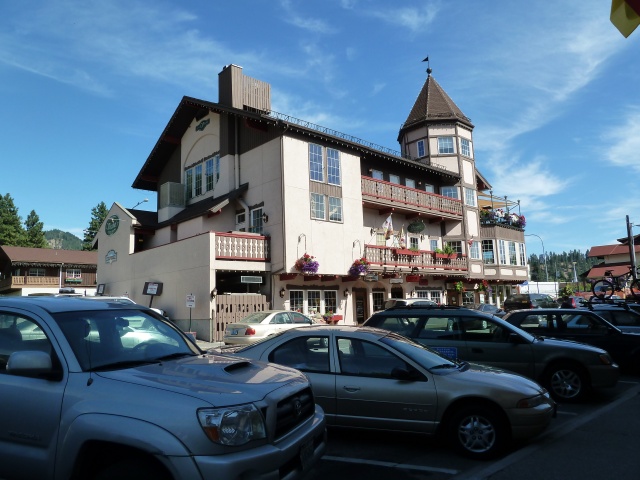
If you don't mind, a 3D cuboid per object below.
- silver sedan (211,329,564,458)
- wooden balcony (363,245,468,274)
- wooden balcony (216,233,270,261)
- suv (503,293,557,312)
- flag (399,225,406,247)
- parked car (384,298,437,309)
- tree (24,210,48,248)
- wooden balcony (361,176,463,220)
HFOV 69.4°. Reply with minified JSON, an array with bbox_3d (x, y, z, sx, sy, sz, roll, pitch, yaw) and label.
[{"bbox_3d":[0.610,1.885,6.330,4.730,1.390,1.820,-3,-7,15],"label":"silver sedan"},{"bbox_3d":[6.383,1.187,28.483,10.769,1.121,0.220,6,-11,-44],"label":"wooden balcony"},{"bbox_3d":[-3.667,0.387,21.877,3.078,1.200,0.500,6,-11,-43],"label":"wooden balcony"},{"bbox_3d":[14.172,4.552,30.552,4.800,1.810,1.900,6,-11,-43],"label":"suv"},{"bbox_3d":[4.717,-0.171,26.267,0.200,1.300,0.460,6,-11,-44],"label":"flag"},{"bbox_3d":[5.272,3.916,23.644,4.600,1.740,1.820,6,-11,-43],"label":"parked car"},{"bbox_3d":[-48.220,4.663,78.379,5.600,19.594,5.600,-2,-8,0],"label":"tree"},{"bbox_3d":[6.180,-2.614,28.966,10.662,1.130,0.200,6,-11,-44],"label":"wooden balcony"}]

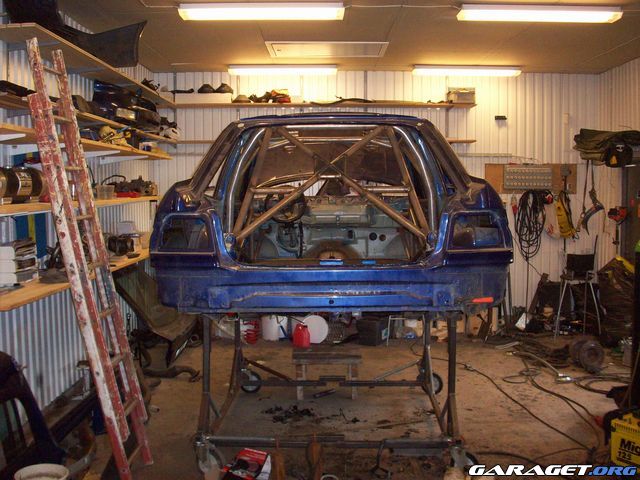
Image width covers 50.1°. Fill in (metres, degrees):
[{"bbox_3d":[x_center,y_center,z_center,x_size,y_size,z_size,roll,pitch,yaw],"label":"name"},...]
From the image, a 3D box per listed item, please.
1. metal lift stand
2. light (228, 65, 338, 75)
[{"bbox_3d":[0.071,0.906,5.175,1.680,1.120,1.740,0,5,1],"label":"metal lift stand"},{"bbox_3d":[-0.422,-1.951,7.888,1.240,0.090,0.190,0,5,1],"label":"light"}]

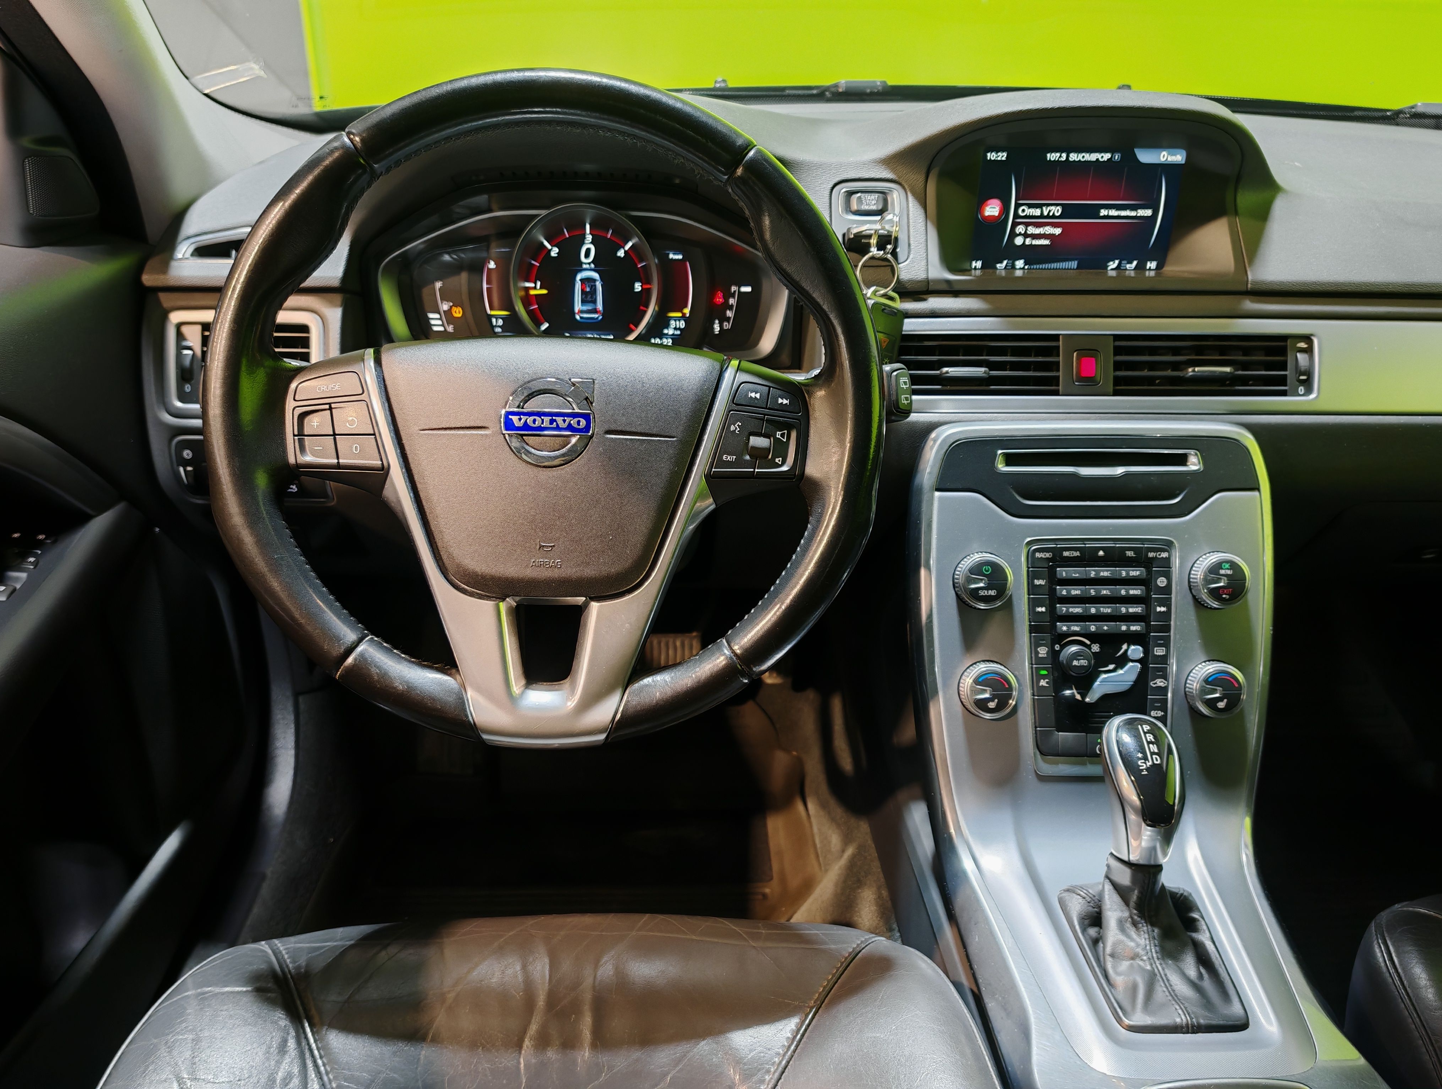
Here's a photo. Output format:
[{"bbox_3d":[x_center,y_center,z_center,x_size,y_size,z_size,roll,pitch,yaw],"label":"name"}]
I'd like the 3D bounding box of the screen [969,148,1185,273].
[{"bbox_3d":[0.271,-0.256,0.865,0.152,0.092,0.012,0,26,0],"label":"screen"}]

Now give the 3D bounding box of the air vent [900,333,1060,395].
[{"bbox_3d":[0.186,-0.134,0.848,0.127,0.044,0.025,0,4,0],"label":"air vent"}]

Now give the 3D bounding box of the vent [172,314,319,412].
[{"bbox_3d":[-0.347,-0.134,0.841,0.110,0.070,0.025,0,4,0],"label":"vent"}]

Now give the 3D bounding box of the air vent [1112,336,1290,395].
[{"bbox_3d":[0.354,-0.133,0.848,0.131,0.044,0.025,0,4,0],"label":"air vent"}]

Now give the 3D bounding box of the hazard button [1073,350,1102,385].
[{"bbox_3d":[0.270,-0.131,0.838,0.021,0.026,0.010,0,4,0],"label":"hazard button"}]

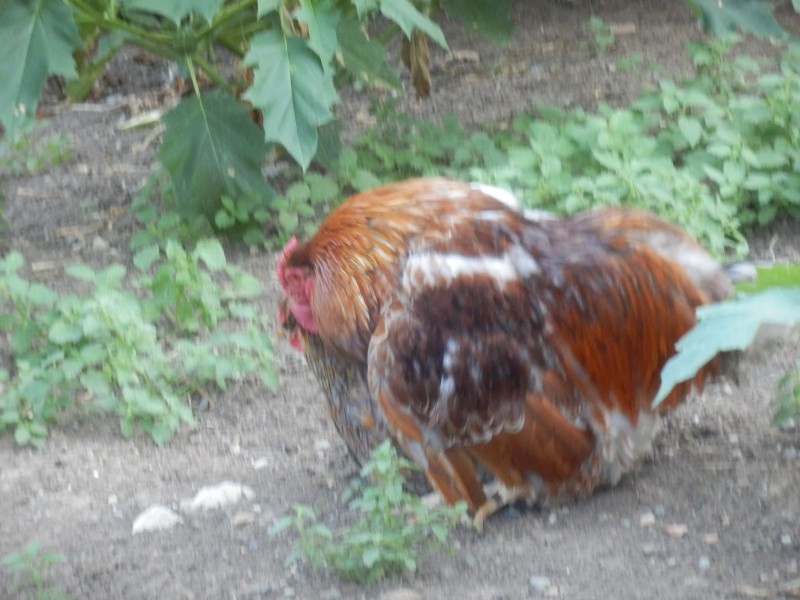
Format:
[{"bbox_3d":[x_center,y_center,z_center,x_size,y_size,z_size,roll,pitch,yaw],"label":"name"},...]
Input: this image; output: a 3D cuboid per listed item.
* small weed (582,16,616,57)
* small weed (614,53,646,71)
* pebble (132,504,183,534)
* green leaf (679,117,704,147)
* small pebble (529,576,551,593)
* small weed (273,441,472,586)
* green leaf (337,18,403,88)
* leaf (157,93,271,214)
[{"bbox_3d":[0.253,-0.335,5.810,0.043,0.045,0.038,0,18,0],"label":"small weed"},{"bbox_3d":[0.288,-0.298,5.740,0.037,0.020,0.033,0,18,0],"label":"small weed"},{"bbox_3d":[-0.224,0.203,4.230,0.046,0.022,0.034,0,18,0],"label":"pebble"},{"bbox_3d":[0.330,-0.192,5.200,0.027,0.032,0.016,0,18,0],"label":"green leaf"},{"bbox_3d":[0.124,0.254,4.080,0.019,0.012,0.017,0,18,0],"label":"small pebble"},{"bbox_3d":[-0.029,0.192,4.150,0.175,0.115,0.140,0,18,0],"label":"small weed"},{"bbox_3d":[-0.036,-0.285,5.250,0.080,0.085,0.045,0,18,0],"label":"green leaf"},{"bbox_3d":[-0.204,-0.162,5.070,0.125,0.140,0.060,0,18,0],"label":"leaf"}]

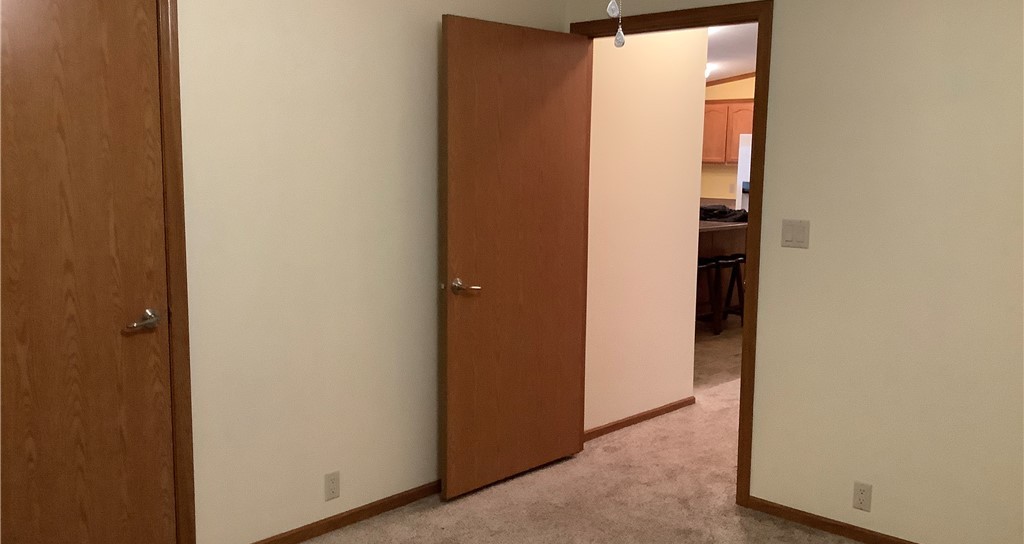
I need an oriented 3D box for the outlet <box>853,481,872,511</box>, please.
[{"bbox_3d":[1.392,0.893,3.637,0.071,0.115,0.010,8,10,43],"label":"outlet"}]

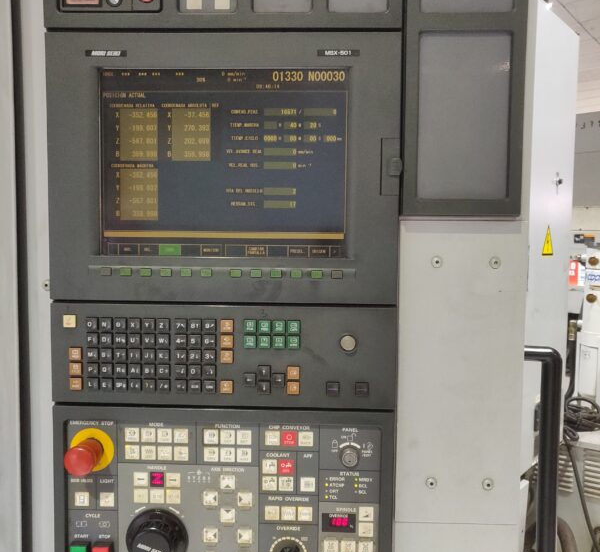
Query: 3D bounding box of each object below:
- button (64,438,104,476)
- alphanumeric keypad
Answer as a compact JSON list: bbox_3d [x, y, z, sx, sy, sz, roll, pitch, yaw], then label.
[{"bbox_3d":[-0.249,0.210,0.672,0.034,0.034,0.042,1,4,2],"label":"button"},{"bbox_3d":[-0.167,0.091,0.672,0.163,0.089,0.010,1,4,2],"label":"alphanumeric keypad"}]

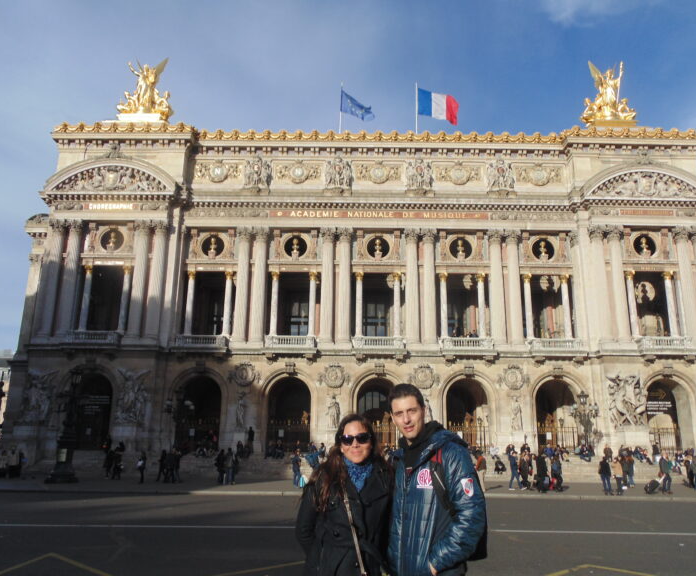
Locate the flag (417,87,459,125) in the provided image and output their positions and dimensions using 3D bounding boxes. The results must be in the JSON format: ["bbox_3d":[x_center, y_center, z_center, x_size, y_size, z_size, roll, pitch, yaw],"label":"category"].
[{"bbox_3d":[8.590,-17.262,57.078,3.959,3.938,1.000,1,-14,0],"label":"flag"}]

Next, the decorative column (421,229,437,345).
[{"bbox_3d":[6.928,-0.156,50.551,1.250,9.979,1.250,1,-14,0],"label":"decorative column"}]

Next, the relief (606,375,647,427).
[{"bbox_3d":[21.538,8.753,46.244,3.100,4.169,1.300,1,-14,1],"label":"relief"}]

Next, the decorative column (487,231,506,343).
[{"bbox_3d":[13.322,-0.232,53.138,1.250,10.314,1.250,1,-15,1],"label":"decorative column"}]

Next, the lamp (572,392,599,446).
[{"bbox_3d":[18.305,10.345,46.454,2.000,4.500,2.000,1,-15,0],"label":"lamp"}]

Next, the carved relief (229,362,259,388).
[{"bbox_3d":[-8.691,7.377,50.543,2.698,2.183,0.400,1,-15,1],"label":"carved relief"}]

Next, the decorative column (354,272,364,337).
[{"bbox_3d":[1.001,1.369,51.017,0.700,5.583,0.700,1,-14,0],"label":"decorative column"}]

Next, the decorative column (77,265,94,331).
[{"bbox_3d":[-21.556,0.823,49.300,0.700,5.530,0.700,1,-14,0],"label":"decorative column"}]

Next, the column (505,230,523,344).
[{"bbox_3d":[14.552,-0.104,52.823,1.300,10.100,1.300,1,-15,0],"label":"column"}]

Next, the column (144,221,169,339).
[{"bbox_3d":[-15.620,-0.716,49.104,1.250,9.927,1.250,1,-14,0],"label":"column"}]

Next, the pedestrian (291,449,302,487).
[{"bbox_3d":[-2.276,7.992,26.573,0.520,1.657,0.420,10,-17,-33],"label":"pedestrian"}]

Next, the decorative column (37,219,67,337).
[{"bbox_3d":[-24.707,-0.951,49.774,1.220,10.067,1.220,1,-14,0],"label":"decorative column"}]

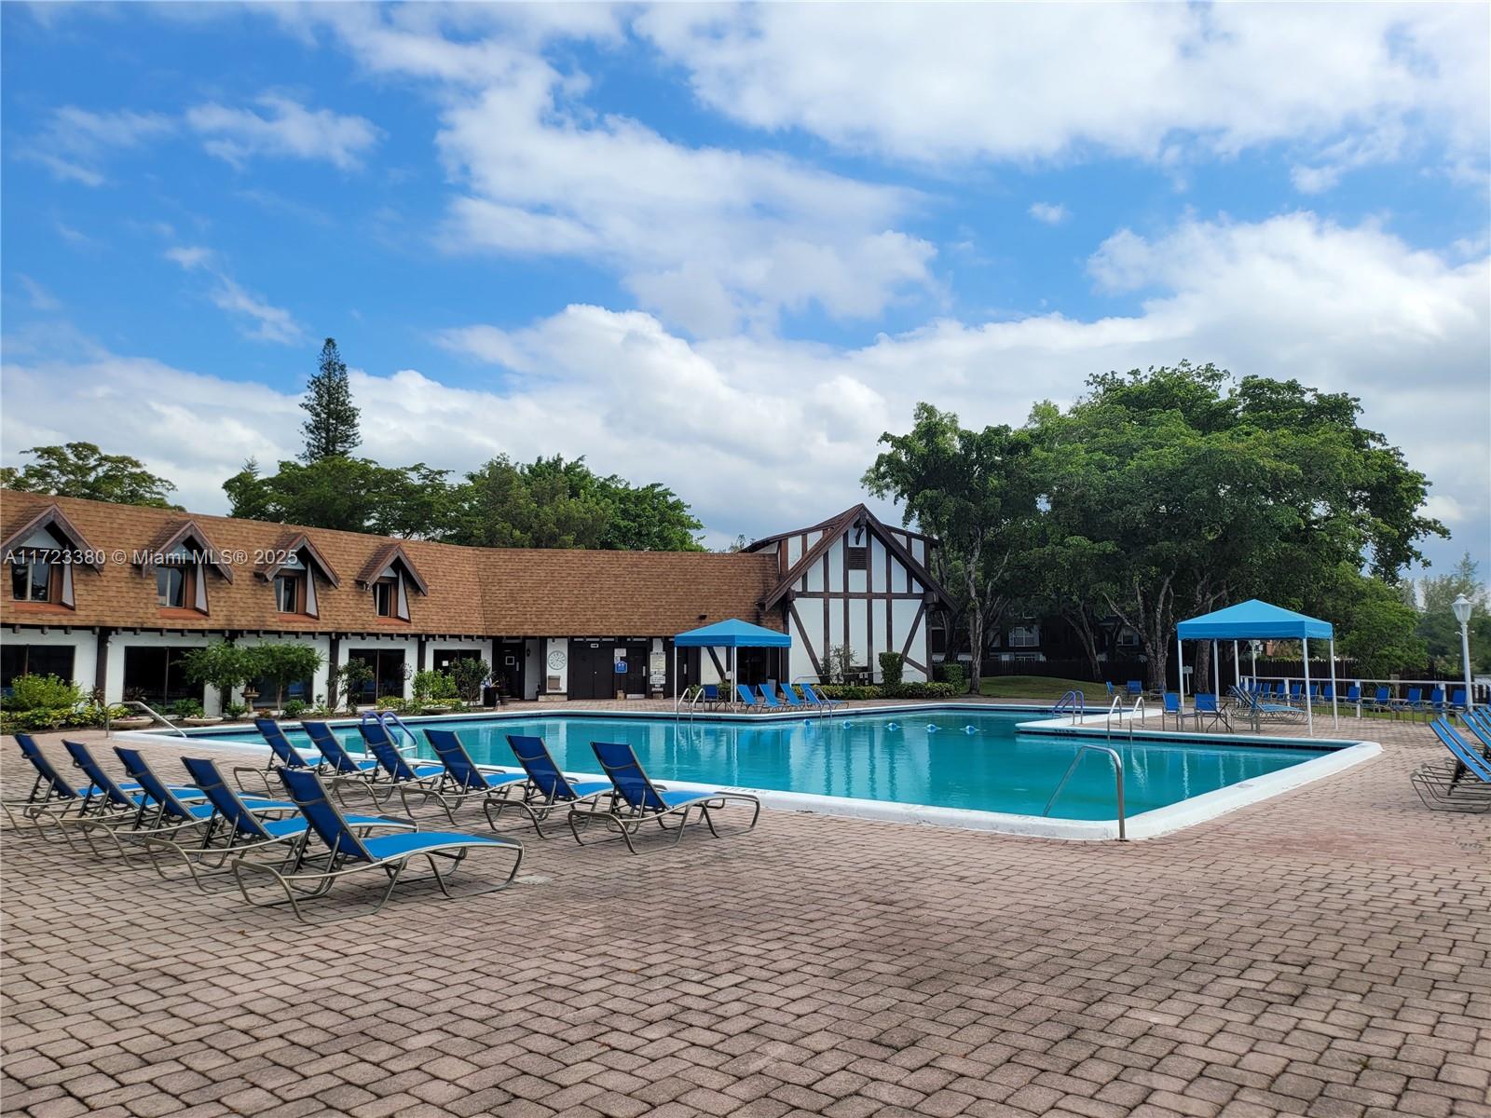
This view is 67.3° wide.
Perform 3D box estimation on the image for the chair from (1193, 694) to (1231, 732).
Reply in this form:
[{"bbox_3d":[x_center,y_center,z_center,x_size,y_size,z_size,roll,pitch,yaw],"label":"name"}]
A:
[{"bbox_3d":[10.807,3.584,26.087,0.610,0.870,0.620,0,-5,2],"label":"chair"}]

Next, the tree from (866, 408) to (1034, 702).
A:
[{"bbox_3d":[8.904,-0.355,48.728,7.800,12.600,7.500,-1,-5,10],"label":"tree"}]

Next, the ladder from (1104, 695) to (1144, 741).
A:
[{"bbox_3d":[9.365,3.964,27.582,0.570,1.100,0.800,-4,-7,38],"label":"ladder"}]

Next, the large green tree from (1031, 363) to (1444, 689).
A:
[{"bbox_3d":[22.900,-1.436,52.339,17.800,15.600,16.200,-2,-6,24],"label":"large green tree"}]

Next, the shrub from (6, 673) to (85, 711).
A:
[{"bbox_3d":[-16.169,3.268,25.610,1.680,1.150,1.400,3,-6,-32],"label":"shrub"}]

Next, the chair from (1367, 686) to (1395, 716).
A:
[{"bbox_3d":[17.692,4.046,31.383,0.660,0.940,0.600,0,-5,-4],"label":"chair"}]

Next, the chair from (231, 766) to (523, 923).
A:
[{"bbox_3d":[-2.466,1.852,7.707,0.700,0.910,1.840,-5,-7,42],"label":"chair"}]

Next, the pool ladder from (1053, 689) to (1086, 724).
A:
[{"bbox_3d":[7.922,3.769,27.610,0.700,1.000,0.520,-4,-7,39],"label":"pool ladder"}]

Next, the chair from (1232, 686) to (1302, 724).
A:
[{"bbox_3d":[13.016,3.650,27.848,1.880,0.880,0.690,-1,-5,14],"label":"chair"}]

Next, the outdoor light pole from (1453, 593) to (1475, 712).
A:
[{"bbox_3d":[17.879,2.518,27.781,0.480,3.330,0.480,-3,-6,33],"label":"outdoor light pole"}]

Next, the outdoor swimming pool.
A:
[{"bbox_3d":[2.877,4.478,27.112,21.300,1.000,25.600,-4,-7,39],"label":"outdoor swimming pool"}]

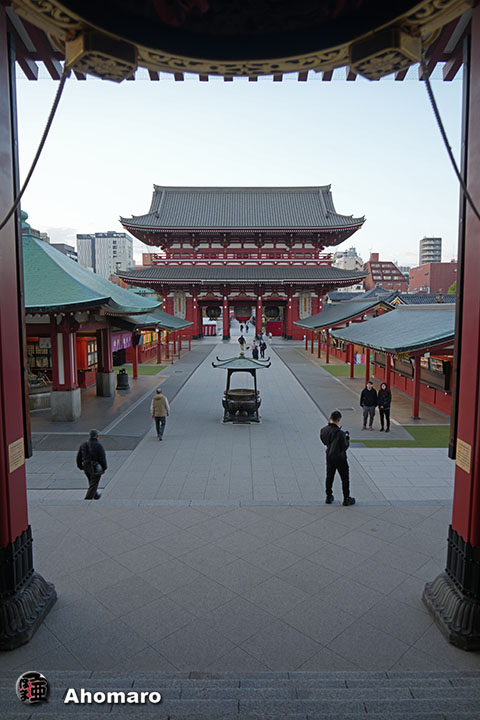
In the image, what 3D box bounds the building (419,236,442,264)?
[{"bbox_3d":[105.357,-45.055,264.771,10.500,43.500,11.000,0,6,0],"label":"building"}]

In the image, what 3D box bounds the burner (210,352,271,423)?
[{"bbox_3d":[0.069,0.984,18.298,2.100,2.580,2.100,0,6,0],"label":"burner"}]

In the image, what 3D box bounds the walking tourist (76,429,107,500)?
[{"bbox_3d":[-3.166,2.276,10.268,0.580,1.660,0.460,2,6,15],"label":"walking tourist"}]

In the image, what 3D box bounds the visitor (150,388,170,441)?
[{"bbox_3d":[-2.535,1.730,15.309,0.580,1.710,0.400,0,6,2],"label":"visitor"}]

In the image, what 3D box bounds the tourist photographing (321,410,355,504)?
[{"bbox_3d":[1.753,1.757,8.677,0.580,1.720,0.480,4,7,35],"label":"tourist photographing"}]

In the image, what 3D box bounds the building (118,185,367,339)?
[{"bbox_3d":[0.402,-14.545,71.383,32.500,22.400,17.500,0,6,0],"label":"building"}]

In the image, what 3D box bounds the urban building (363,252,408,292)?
[{"bbox_3d":[74.903,-37.777,245.417,19.000,33.000,18.000,0,6,0],"label":"urban building"}]

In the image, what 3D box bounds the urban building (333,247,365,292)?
[{"bbox_3d":[51.399,-36.132,229.502,15.500,33.000,15.000,0,6,0],"label":"urban building"}]

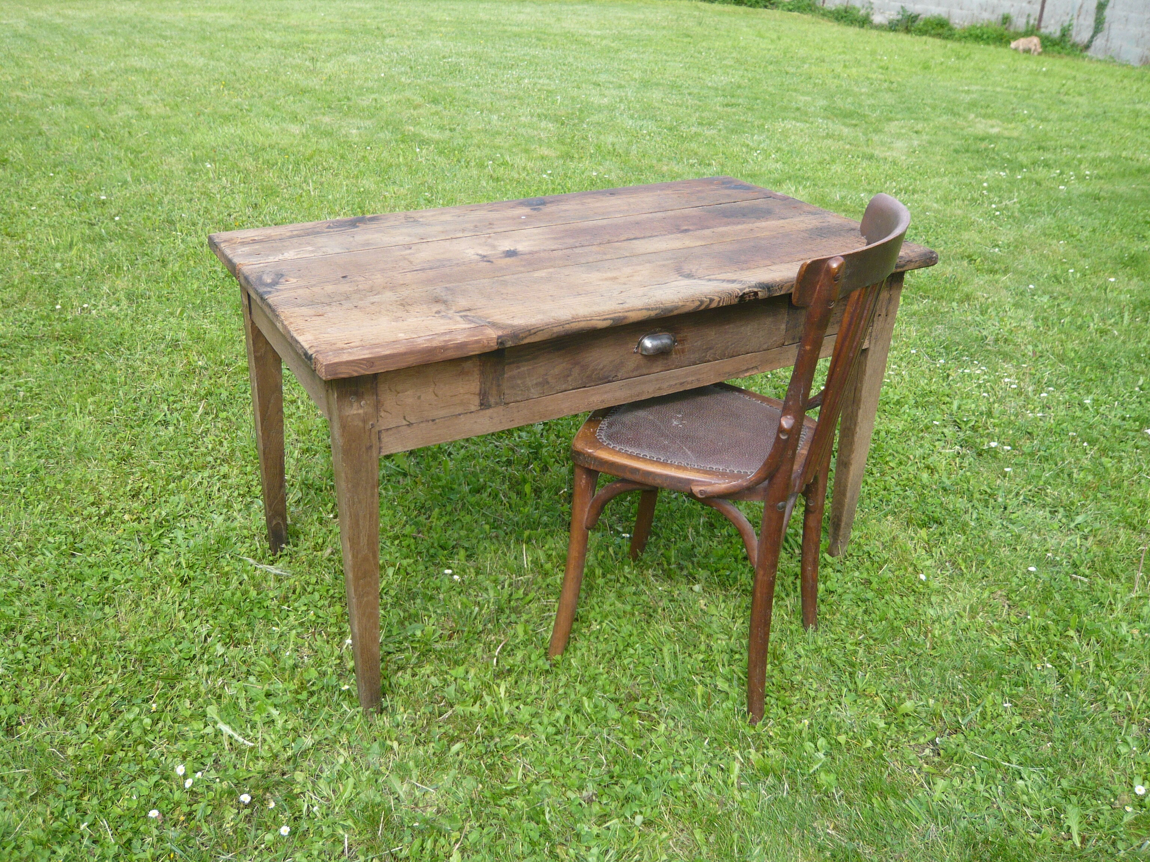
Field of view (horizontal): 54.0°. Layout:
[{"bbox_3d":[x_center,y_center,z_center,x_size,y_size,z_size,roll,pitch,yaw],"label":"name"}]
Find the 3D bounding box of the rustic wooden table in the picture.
[{"bbox_3d":[-0.010,-0.044,2.433,1.277,0.740,0.710,-13,30,-27],"label":"rustic wooden table"}]

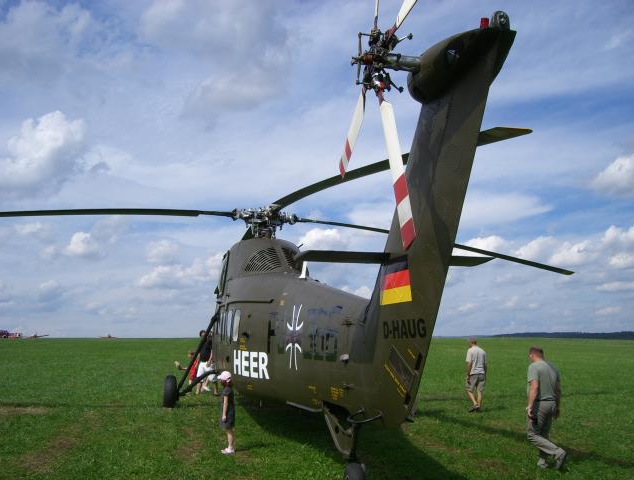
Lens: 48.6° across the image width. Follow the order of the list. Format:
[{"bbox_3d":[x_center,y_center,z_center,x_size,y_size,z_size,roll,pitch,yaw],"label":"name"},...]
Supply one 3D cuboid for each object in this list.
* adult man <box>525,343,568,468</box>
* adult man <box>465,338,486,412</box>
[{"bbox_3d":[3.250,2.345,9.921,0.520,1.700,0.600,4,-9,-25],"label":"adult man"},{"bbox_3d":[3.800,3.219,16.765,0.500,1.750,0.420,2,-8,-15],"label":"adult man"}]

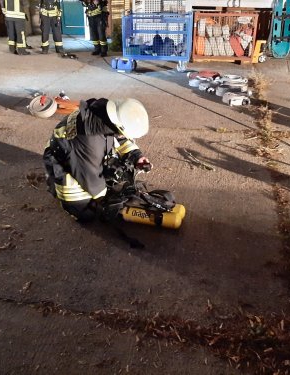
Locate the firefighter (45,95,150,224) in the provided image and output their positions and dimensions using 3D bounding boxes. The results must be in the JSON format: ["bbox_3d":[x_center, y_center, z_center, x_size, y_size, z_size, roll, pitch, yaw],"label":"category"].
[{"bbox_3d":[-0.329,-0.214,2.817,0.720,0.870,0.560,5,30,10],"label":"firefighter"}]

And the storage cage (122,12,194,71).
[{"bbox_3d":[0.292,-2.838,7.302,1.220,1.000,0.800,4,30,9],"label":"storage cage"}]

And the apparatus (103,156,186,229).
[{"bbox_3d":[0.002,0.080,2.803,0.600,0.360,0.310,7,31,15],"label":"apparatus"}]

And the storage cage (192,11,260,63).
[{"bbox_3d":[1.681,-3.127,7.786,1.210,0.970,0.800,6,30,12],"label":"storage cage"}]

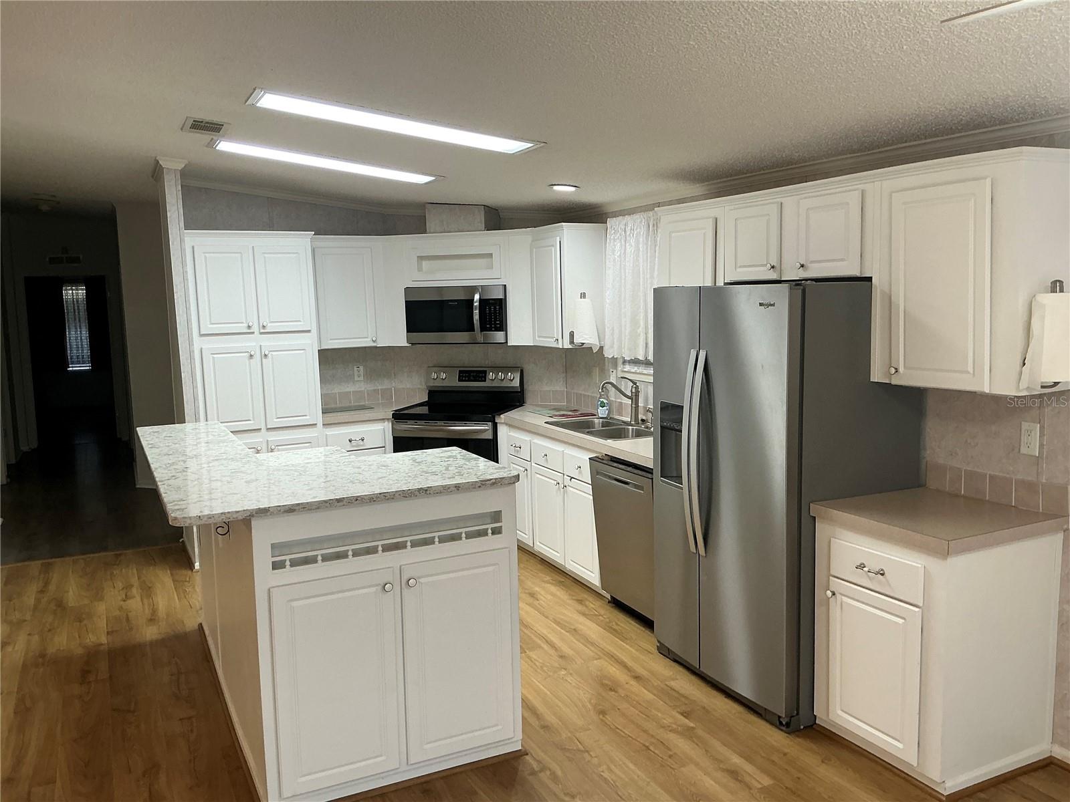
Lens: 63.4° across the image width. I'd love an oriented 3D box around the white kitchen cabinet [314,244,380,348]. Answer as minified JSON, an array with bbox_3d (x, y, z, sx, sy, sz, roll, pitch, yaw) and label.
[{"bbox_3d":[-1.453,-0.782,6.559,0.455,0.755,0.320,-5,7,-25],"label":"white kitchen cabinet"}]

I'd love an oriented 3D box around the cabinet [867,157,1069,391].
[{"bbox_3d":[1.592,-0.453,3.155,0.330,0.793,0.625,-5,7,-25],"label":"cabinet"}]

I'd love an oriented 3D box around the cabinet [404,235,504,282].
[{"bbox_3d":[-0.514,-1.026,6.271,0.770,0.326,0.330,1,7,19],"label":"cabinet"}]

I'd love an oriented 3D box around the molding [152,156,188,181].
[{"bbox_3d":[-2.377,-1.495,5.625,0.190,0.095,0.680,-5,8,-27],"label":"molding"}]

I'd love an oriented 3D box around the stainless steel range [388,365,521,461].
[{"bbox_3d":[-0.544,0.382,6.357,0.765,1.190,0.700,1,8,18],"label":"stainless steel range"}]

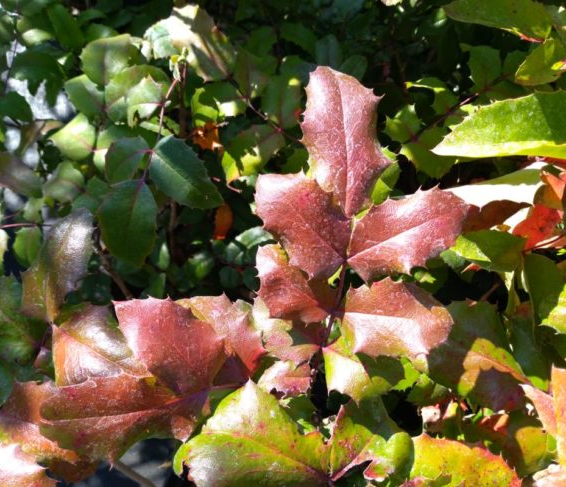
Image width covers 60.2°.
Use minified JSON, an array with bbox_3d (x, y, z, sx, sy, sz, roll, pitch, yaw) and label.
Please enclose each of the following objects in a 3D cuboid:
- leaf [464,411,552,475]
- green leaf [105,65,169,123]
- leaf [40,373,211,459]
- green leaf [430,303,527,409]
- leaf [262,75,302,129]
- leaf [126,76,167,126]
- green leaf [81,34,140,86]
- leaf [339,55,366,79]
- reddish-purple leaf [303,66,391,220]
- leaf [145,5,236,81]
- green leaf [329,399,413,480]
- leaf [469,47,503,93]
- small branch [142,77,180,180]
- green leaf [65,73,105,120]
[{"bbox_3d":[0.176,0.156,0.380,0.069,0.020,0.052,17,67,7],"label":"leaf"},{"bbox_3d":[-0.149,-0.155,0.500,0.068,0.047,0.012,-32,7,-16],"label":"green leaf"},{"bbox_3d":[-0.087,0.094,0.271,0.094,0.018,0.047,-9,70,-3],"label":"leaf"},{"bbox_3d":[0.144,0.083,0.360,0.078,0.020,0.066,40,73,7],"label":"green leaf"},{"bbox_3d":[-0.002,-0.169,0.580,0.045,0.015,0.071,0,70,0],"label":"leaf"},{"bbox_3d":[-0.140,-0.145,0.500,0.044,0.018,0.052,-27,61,-9],"label":"leaf"},{"bbox_3d":[-0.145,-0.153,0.410,0.048,0.014,0.047,8,78,2],"label":"green leaf"},{"bbox_3d":[0.087,-0.220,0.620,0.037,0.046,0.010,9,0,6],"label":"leaf"},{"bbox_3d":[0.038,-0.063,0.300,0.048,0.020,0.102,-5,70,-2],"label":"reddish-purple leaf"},{"bbox_3d":[-0.074,-0.156,0.400,0.081,0.022,0.051,31,84,7],"label":"leaf"},{"bbox_3d":[0.048,0.116,0.286,0.056,0.021,0.049,-27,74,-15],"label":"green leaf"},{"bbox_3d":[0.220,-0.189,0.530,0.034,0.053,0.010,-2,-2,17],"label":"leaf"},{"bbox_3d":[-0.122,-0.116,0.490,0.006,0.006,0.111,16,73,5],"label":"small branch"},{"bbox_3d":[-0.207,-0.153,0.510,0.049,0.011,0.040,38,79,-8],"label":"green leaf"}]

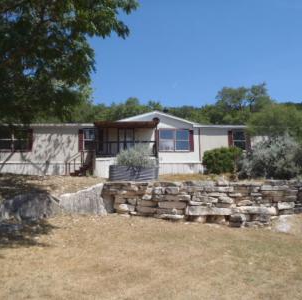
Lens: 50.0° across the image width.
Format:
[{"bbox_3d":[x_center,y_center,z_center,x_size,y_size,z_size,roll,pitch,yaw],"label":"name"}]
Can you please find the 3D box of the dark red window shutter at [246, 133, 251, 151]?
[{"bbox_3d":[6.209,-0.529,20.600,0.300,1.330,0.050,0,-4,-5],"label":"dark red window shutter"}]

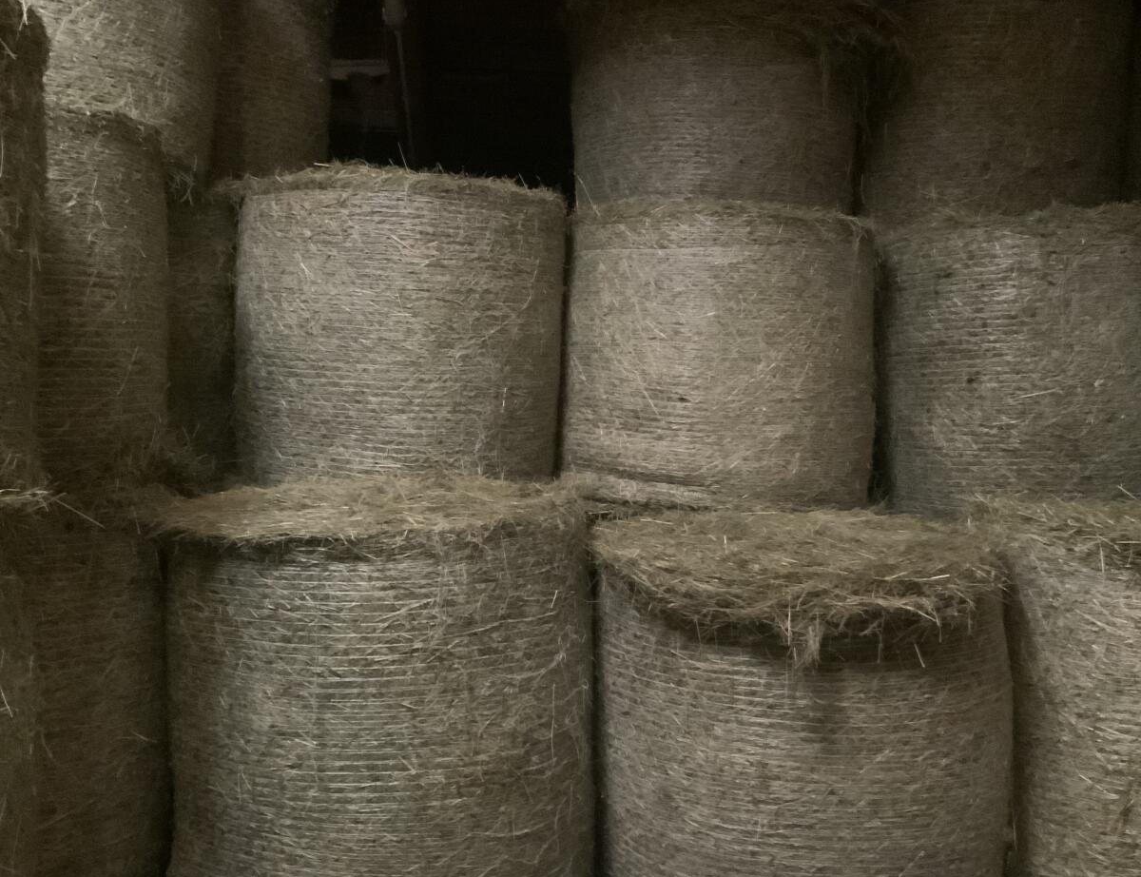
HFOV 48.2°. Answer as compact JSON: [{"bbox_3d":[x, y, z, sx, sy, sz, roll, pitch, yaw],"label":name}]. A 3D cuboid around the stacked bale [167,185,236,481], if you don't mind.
[{"bbox_3d":[-2.047,-0.531,6.171,1.462,1.190,1.462,-1,3,-18],"label":"stacked bale"}]

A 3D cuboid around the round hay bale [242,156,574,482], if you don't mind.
[{"bbox_3d":[-0.761,-0.464,5.685,1.443,1.190,1.443,0,3,-8],"label":"round hay bale"}]

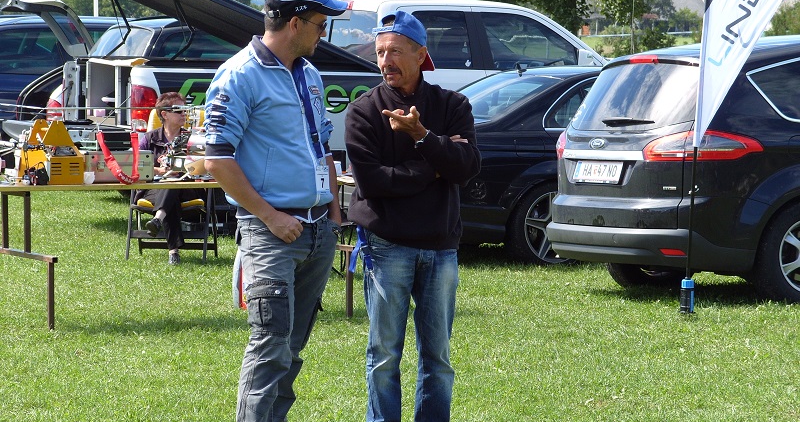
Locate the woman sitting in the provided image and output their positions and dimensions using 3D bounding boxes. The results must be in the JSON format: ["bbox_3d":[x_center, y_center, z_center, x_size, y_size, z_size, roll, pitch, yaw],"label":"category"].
[{"bbox_3d":[-1.676,-0.245,21.600,0.540,1.280,0.780,-1,3,-12],"label":"woman sitting"}]

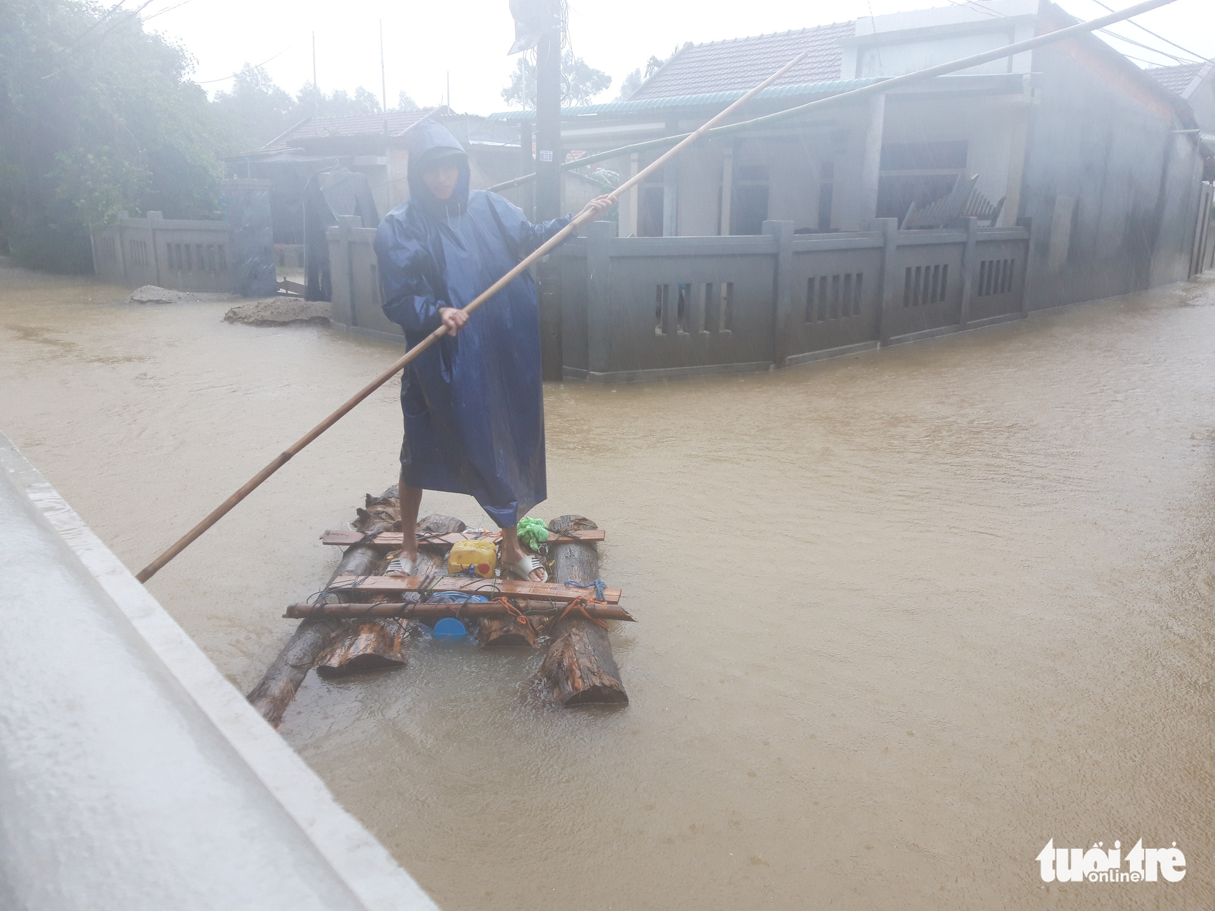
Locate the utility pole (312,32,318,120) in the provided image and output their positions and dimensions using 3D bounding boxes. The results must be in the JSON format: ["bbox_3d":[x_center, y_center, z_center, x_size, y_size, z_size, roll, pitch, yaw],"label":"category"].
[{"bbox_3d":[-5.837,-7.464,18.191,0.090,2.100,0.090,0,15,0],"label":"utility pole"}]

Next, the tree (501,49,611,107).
[{"bbox_3d":[-1.577,-9.951,28.393,3.700,5.000,3.500,0,15,0],"label":"tree"}]

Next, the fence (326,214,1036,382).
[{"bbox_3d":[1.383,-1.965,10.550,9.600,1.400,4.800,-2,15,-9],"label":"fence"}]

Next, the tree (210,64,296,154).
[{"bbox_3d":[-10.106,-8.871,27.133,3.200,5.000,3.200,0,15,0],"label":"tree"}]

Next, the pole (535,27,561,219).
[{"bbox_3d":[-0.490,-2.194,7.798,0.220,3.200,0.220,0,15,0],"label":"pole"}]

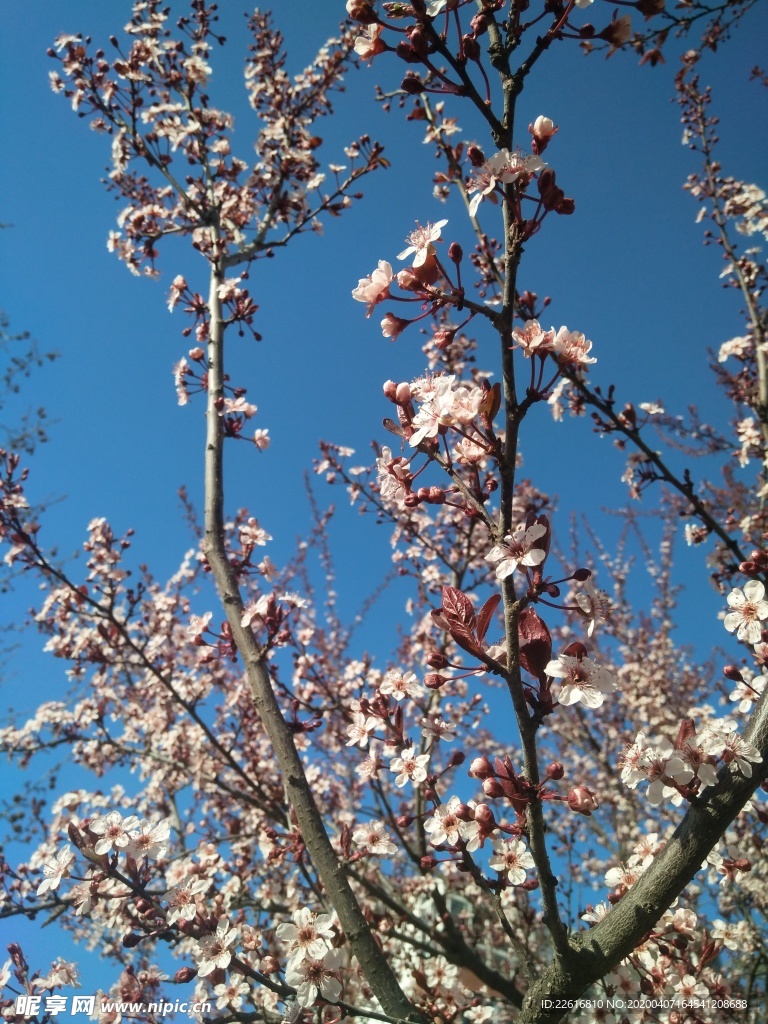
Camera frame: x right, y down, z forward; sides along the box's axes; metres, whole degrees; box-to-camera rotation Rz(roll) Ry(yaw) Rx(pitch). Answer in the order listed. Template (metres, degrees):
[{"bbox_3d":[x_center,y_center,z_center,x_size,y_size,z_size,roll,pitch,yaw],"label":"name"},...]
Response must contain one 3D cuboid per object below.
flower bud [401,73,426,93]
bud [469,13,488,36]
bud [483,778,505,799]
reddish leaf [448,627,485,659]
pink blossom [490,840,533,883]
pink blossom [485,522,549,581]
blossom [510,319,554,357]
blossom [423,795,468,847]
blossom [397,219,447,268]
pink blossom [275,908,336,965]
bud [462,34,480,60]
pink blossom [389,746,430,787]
[{"bbox_3d":[0.013,-0.183,0.265,0.011,0.009,0.009,9,0,-6],"label":"flower bud"},{"bbox_3d":[0.041,-0.208,0.265,0.007,0.010,0.007,21,0,0],"label":"bud"},{"bbox_3d":[0.041,0.105,0.235,0.009,0.007,0.007,27,0,-24],"label":"bud"},{"bbox_3d":[0.036,0.058,0.275,0.021,0.006,0.008,42,-64,-12],"label":"reddish leaf"},{"bbox_3d":[0.068,0.186,0.330,0.025,0.025,0.010,0,-7,0],"label":"pink blossom"},{"bbox_3d":[0.050,0.015,0.235,0.024,0.023,0.011,-9,-36,15],"label":"pink blossom"},{"bbox_3d":[0.066,-0.077,0.275,0.019,0.017,0.015,-5,-35,7],"label":"blossom"},{"bbox_3d":[0.034,0.173,0.350,0.027,0.027,0.013,-3,-25,5],"label":"blossom"},{"bbox_3d":[0.019,-0.134,0.310,0.027,0.027,0.015,-20,-58,31],"label":"blossom"},{"bbox_3d":[-0.033,0.179,0.262,0.025,0.024,0.011,1,-37,-1],"label":"pink blossom"},{"bbox_3d":[0.037,-0.196,0.262,0.007,0.010,0.007,-21,6,0],"label":"bud"},{"bbox_3d":[0.015,0.145,0.355,0.024,0.023,0.010,0,-6,-3],"label":"pink blossom"}]

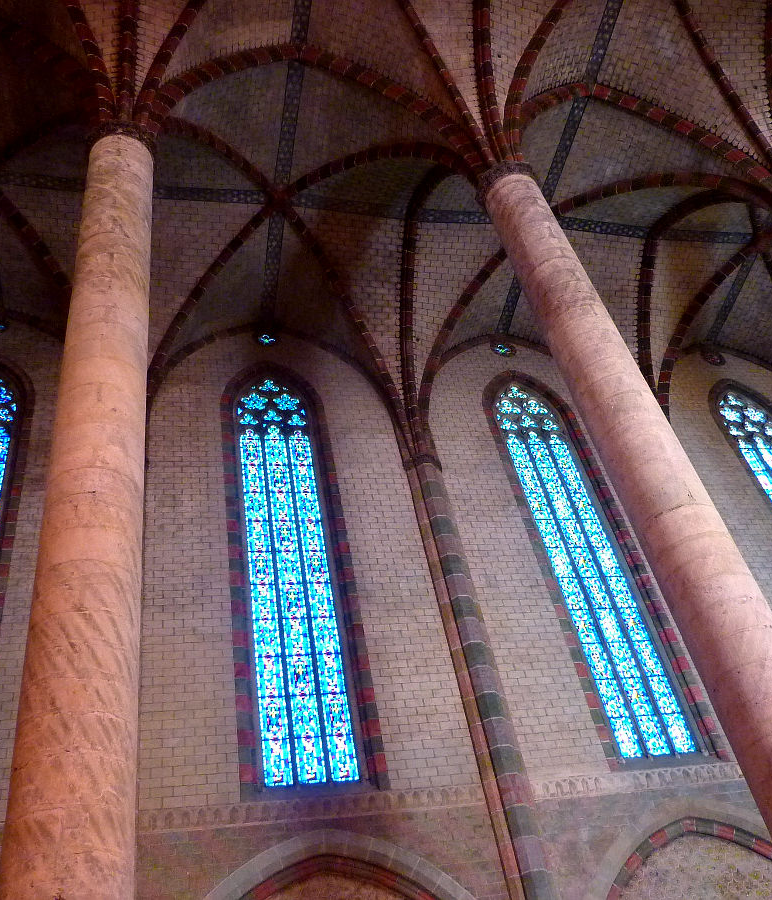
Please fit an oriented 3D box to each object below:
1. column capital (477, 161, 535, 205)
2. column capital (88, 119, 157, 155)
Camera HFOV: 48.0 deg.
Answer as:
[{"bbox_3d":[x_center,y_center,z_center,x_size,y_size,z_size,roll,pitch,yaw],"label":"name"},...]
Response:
[{"bbox_3d":[3.124,-6.433,21.967,1.660,0.470,1.660,1,-44,-15],"label":"column capital"},{"bbox_3d":[-5.996,-6.592,19.710,1.660,0.470,1.660,1,-44,-15],"label":"column capital"}]

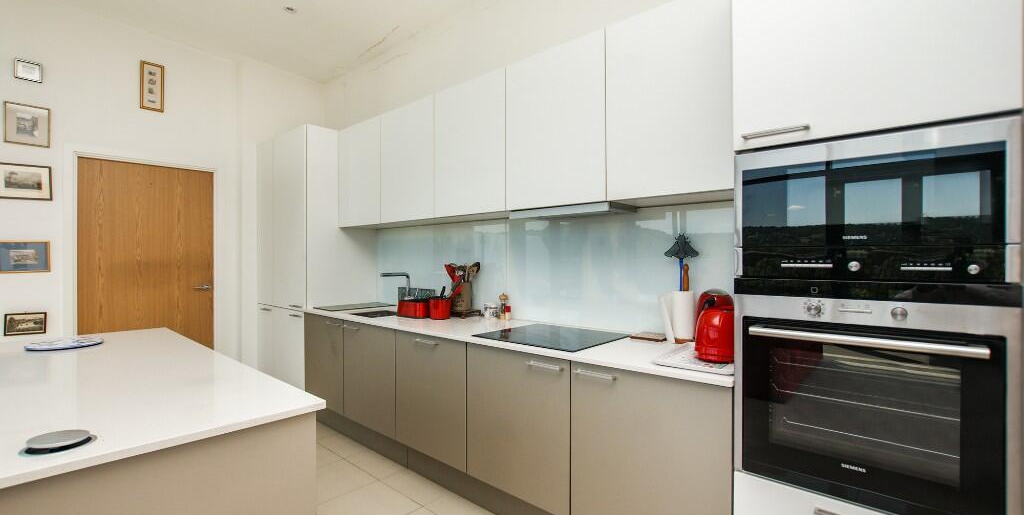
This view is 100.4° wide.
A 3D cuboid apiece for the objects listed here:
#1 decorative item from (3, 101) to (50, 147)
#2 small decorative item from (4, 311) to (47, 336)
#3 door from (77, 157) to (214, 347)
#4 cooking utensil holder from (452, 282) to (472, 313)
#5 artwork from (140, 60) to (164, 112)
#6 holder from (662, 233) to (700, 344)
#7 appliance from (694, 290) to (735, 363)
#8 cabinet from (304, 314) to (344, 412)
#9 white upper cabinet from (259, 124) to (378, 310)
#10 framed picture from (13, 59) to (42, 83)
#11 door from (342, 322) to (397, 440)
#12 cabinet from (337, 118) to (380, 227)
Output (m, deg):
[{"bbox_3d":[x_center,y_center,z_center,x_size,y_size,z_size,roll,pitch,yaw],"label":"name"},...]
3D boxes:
[{"bbox_3d":[-3.334,-0.910,2.938,0.022,0.277,0.209,0,0,40],"label":"decorative item"},{"bbox_3d":[-3.276,0.449,2.876,0.020,0.139,0.185,0,0,40],"label":"small decorative item"},{"bbox_3d":[-2.946,0.254,3.489,0.045,2.010,0.856,0,0,40],"label":"door"},{"bbox_3d":[-0.333,0.263,2.870,0.134,0.190,0.134,0,0,0],"label":"cooking utensil holder"},{"bbox_3d":[-2.904,-1.381,3.451,0.022,0.380,0.144,0,0,40],"label":"artwork"},{"bbox_3d":[0.772,0.146,1.964,0.160,0.476,0.140,0,0,40],"label":"holder"},{"bbox_3d":[0.802,0.253,1.652,0.188,0.247,0.210,0,0,40],"label":"appliance"},{"bbox_3d":[-1.187,0.748,3.297,0.597,0.645,0.560,0,0,40],"label":"cabinet"},{"bbox_3d":[-1.743,-0.306,3.797,0.980,1.428,0.608,0,0,40],"label":"white upper cabinet"},{"bbox_3d":[-3.273,-1.262,2.887,0.020,0.128,0.122,0,0,40],"label":"framed picture"},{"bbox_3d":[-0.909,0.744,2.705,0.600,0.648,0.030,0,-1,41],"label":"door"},{"bbox_3d":[-1.077,-0.634,3.422,0.605,0.783,0.323,0,0,40],"label":"cabinet"}]

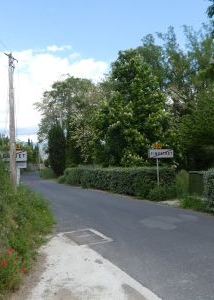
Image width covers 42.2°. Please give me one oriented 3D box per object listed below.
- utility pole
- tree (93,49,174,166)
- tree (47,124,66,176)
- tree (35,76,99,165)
[{"bbox_3d":[-3.654,-1.055,10.700,0.420,5.490,0.320,-3,-2,0],"label":"utility pole"},{"bbox_3d":[1.850,-2.482,19.000,5.600,9.210,5.600,-3,-2,0],"label":"tree"},{"bbox_3d":[-4.797,0.039,26.500,1.750,5.170,1.750,-3,-2,0],"label":"tree"},{"bbox_3d":[-4.125,-2.720,30.500,7.400,11.070,7.200,-3,-2,0],"label":"tree"}]

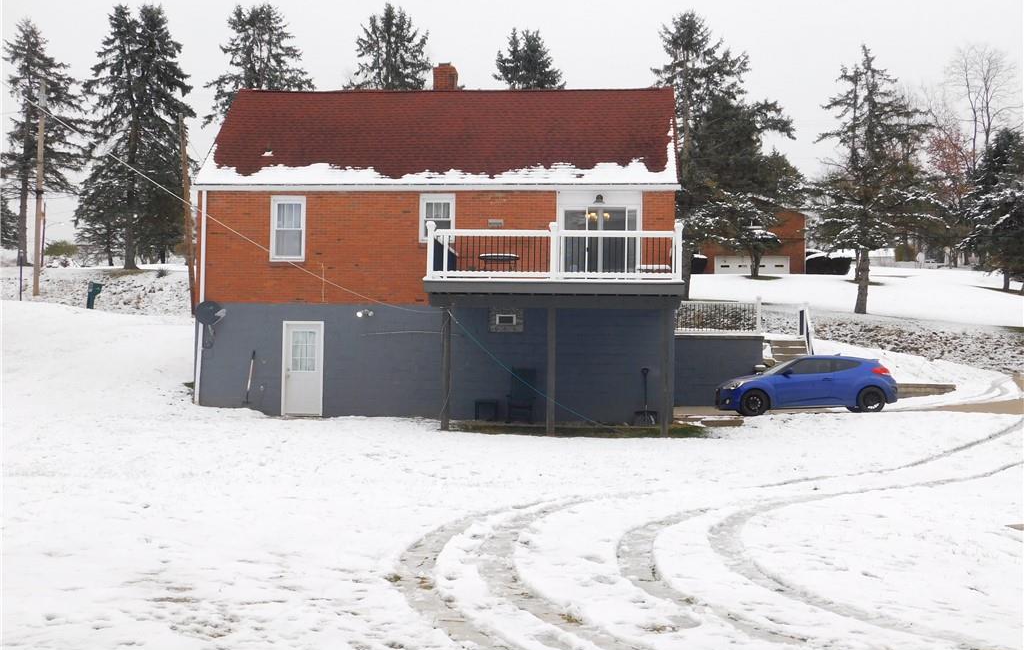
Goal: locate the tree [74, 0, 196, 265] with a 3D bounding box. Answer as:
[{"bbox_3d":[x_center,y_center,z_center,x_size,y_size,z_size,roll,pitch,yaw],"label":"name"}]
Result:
[{"bbox_3d":[-16.691,-8.360,58.814,5.200,11.860,5.200,1,-3,4],"label":"tree"}]

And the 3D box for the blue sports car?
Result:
[{"bbox_3d":[6.876,1.395,31.367,4.220,1.400,1.790,1,-3,2],"label":"blue sports car"}]

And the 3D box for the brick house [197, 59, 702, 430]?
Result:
[{"bbox_3d":[-1.518,-2.089,31.060,10.700,8.930,9.050,1,-3,4],"label":"brick house"}]

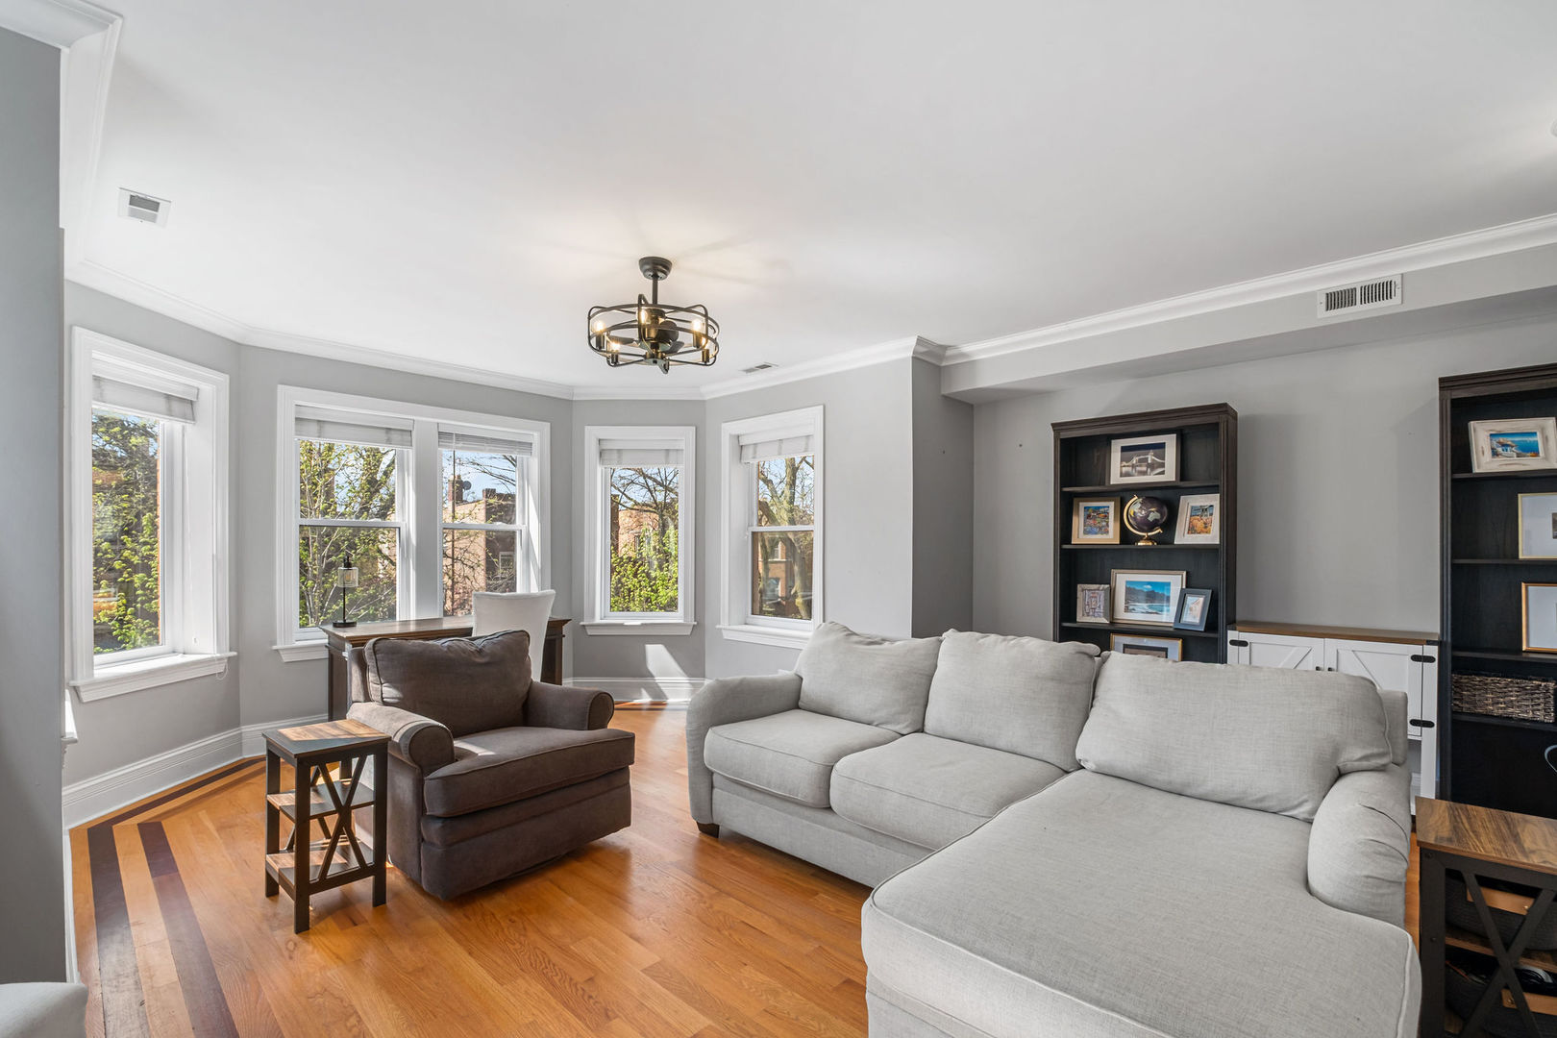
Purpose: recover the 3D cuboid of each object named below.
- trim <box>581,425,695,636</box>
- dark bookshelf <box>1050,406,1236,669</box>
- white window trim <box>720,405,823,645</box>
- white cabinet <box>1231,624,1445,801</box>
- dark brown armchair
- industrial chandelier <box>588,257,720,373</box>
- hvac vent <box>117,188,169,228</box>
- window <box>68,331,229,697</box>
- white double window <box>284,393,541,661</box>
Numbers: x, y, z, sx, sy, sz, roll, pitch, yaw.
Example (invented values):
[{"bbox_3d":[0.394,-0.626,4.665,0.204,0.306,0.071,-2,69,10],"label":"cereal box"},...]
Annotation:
[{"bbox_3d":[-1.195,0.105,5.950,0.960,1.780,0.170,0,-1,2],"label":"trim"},{"bbox_3d":[2.194,0.433,4.172,0.940,2.070,0.385,-1,-2,43],"label":"dark bookshelf"},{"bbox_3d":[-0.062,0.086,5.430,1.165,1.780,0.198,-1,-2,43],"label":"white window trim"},{"bbox_3d":[2.842,1.007,3.570,0.818,0.875,0.366,-1,-2,43],"label":"white cabinet"},{"bbox_3d":[-1.270,0.974,3.060,0.941,0.902,0.912,-1,-2,41],"label":"dark brown armchair"},{"bbox_3d":[-0.579,-0.979,3.268,0.624,0.453,0.624,0,-1,0],"label":"industrial chandelier"},{"bbox_3d":[-2.516,-1.216,2.744,0.324,0.025,0.146,-1,-2,44],"label":"hvac vent"},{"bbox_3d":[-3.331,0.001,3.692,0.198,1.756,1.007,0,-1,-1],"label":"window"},{"bbox_3d":[-2.559,0.057,5.082,0.198,1.750,1.922,-1,-2,43],"label":"white double window"}]

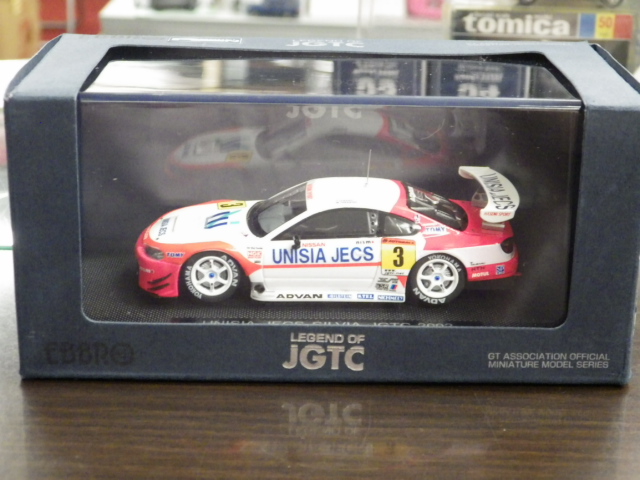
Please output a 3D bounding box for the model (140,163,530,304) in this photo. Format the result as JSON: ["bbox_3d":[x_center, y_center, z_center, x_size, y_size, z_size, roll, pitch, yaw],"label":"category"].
[{"bbox_3d":[0.001,-0.003,0.359,0.102,0.028,0.043,0,19,-2],"label":"model"}]

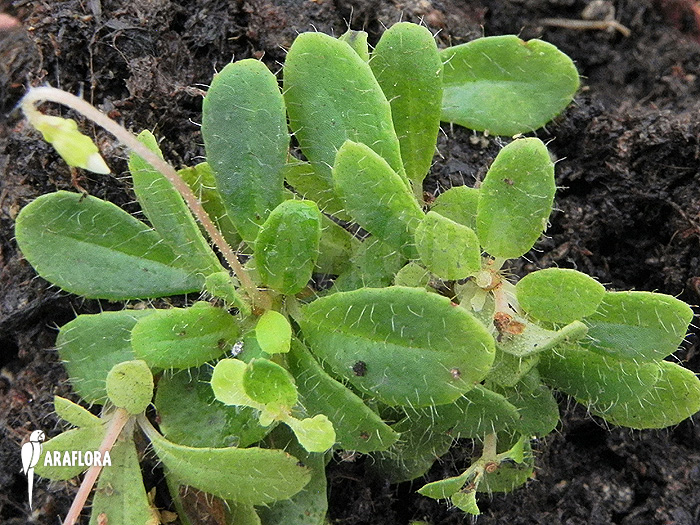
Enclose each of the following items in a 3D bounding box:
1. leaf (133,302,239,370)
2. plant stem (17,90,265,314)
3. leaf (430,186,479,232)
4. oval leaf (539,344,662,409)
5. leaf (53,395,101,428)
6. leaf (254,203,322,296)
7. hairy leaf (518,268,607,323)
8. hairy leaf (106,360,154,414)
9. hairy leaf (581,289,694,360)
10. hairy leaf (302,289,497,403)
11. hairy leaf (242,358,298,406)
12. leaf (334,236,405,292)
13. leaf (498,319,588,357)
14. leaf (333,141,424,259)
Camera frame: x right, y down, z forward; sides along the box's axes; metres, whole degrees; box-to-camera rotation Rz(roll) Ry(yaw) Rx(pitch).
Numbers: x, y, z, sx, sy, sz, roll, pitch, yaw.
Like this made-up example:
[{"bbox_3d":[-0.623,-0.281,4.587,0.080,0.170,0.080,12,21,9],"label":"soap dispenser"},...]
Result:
[{"bbox_3d":[-0.042,0.018,0.295,0.027,0.004,0.016,-7,66,-11],"label":"leaf"},{"bbox_3d":[-0.051,-0.015,0.299,0.062,0.057,0.018,17,52,14],"label":"plant stem"},{"bbox_3d":[0.029,-0.014,0.317,0.015,0.004,0.014,7,66,8],"label":"leaf"},{"bbox_3d":[0.058,0.024,0.273,0.029,0.005,0.015,12,65,6],"label":"oval leaf"},{"bbox_3d":[-0.061,0.034,0.263,0.013,0.003,0.005,34,49,-26],"label":"leaf"},{"bbox_3d":[-0.016,-0.004,0.298,0.016,0.027,0.005,5,27,1],"label":"leaf"},{"bbox_3d":[0.048,0.007,0.267,0.020,0.004,0.013,-6,69,8],"label":"hairy leaf"},{"bbox_3d":[-0.052,0.029,0.276,0.011,0.003,0.013,0,95,0],"label":"hairy leaf"},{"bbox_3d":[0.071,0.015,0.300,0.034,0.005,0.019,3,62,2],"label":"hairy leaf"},{"bbox_3d":[0.011,0.018,0.269,0.046,0.008,0.023,12,69,7],"label":"hairy leaf"},{"bbox_3d":[-0.019,0.029,0.281,0.013,0.003,0.010,29,72,-4],"label":"hairy leaf"},{"bbox_3d":[0.005,0.000,0.309,0.020,0.004,0.017,-2,62,-9],"label":"leaf"},{"bbox_3d":[0.048,0.017,0.295,0.024,0.005,0.011,-6,65,15],"label":"leaf"},{"bbox_3d":[0.007,-0.015,0.276,0.015,0.005,0.030,-31,95,7],"label":"leaf"}]

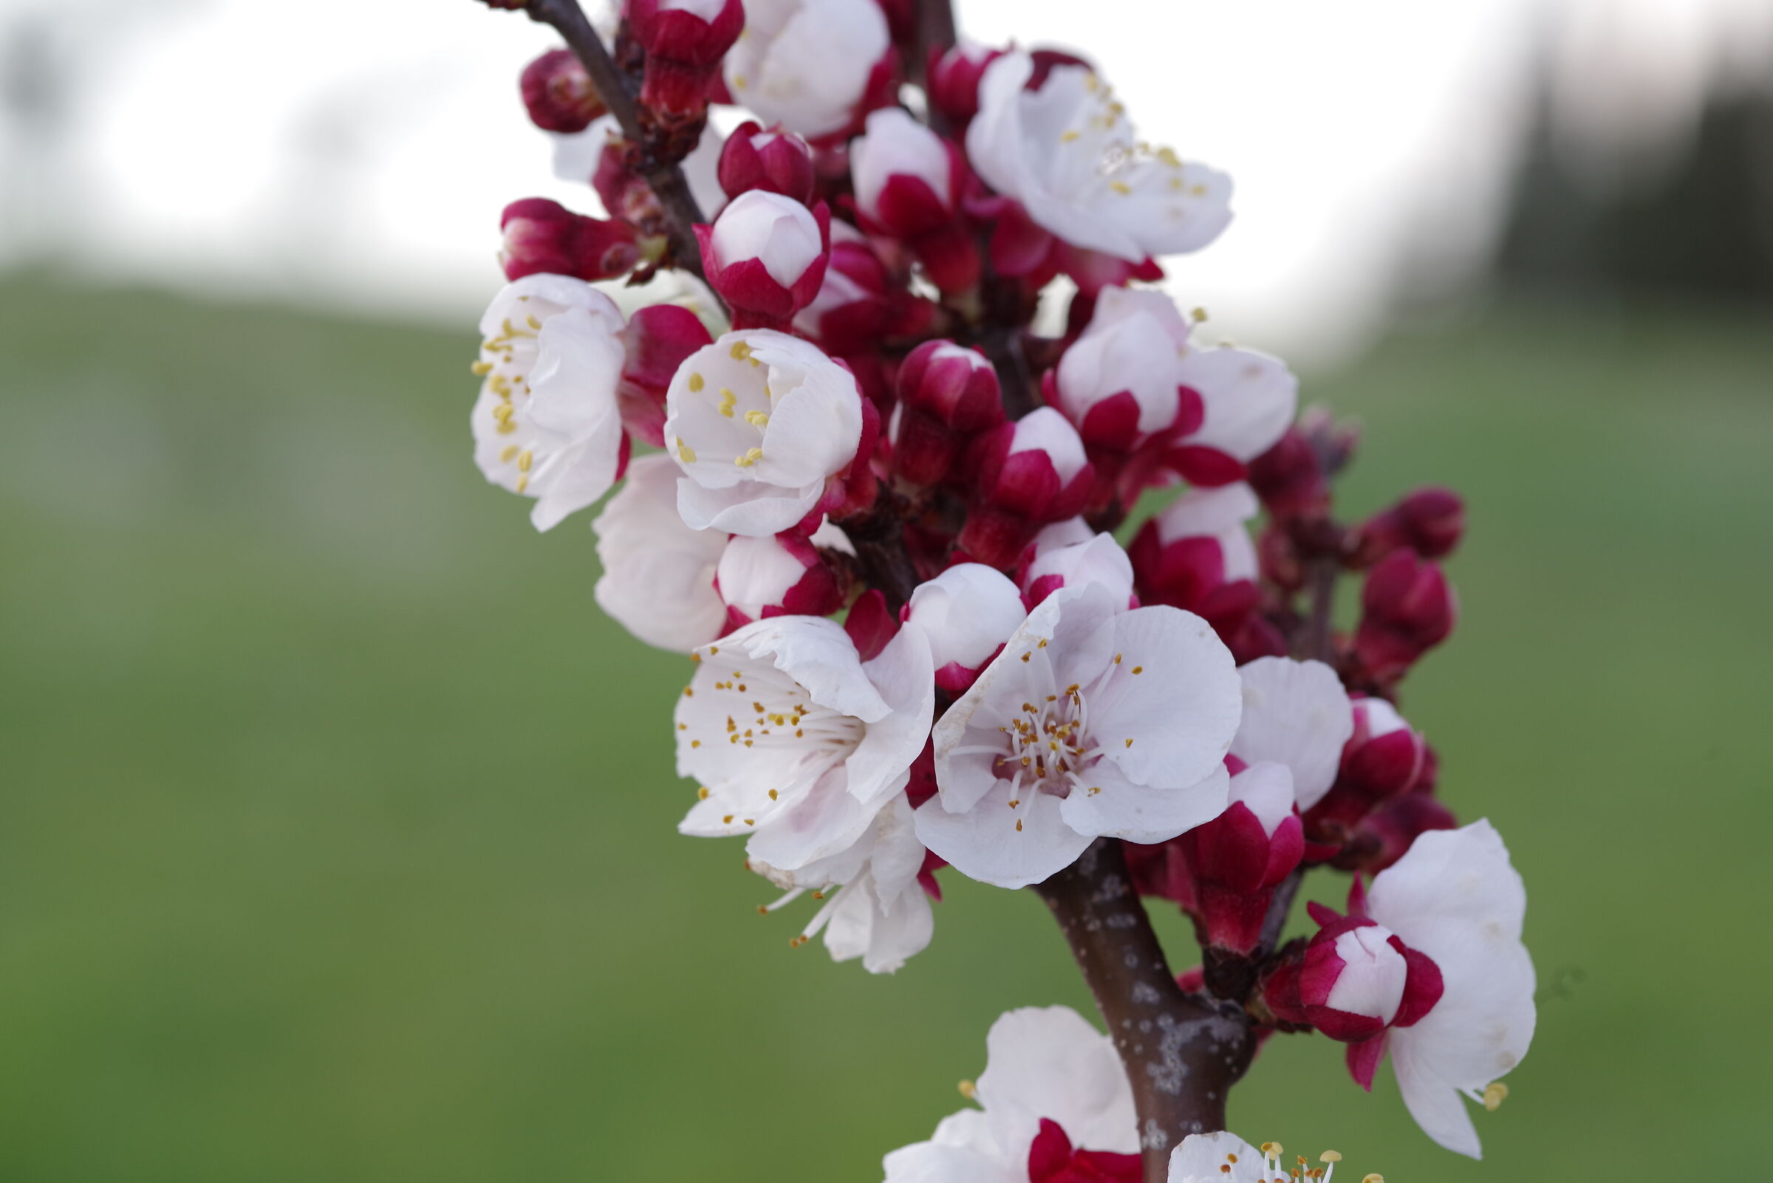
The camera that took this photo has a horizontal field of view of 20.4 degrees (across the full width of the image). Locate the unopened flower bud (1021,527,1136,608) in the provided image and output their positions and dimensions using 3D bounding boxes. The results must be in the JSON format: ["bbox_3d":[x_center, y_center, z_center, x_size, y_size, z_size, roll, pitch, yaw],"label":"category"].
[{"bbox_3d":[0.016,-0.001,0.415,0.009,0.011,0.009,7,18,0],"label":"unopened flower bud"}]

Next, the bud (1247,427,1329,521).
[{"bbox_3d":[0.037,-0.011,0.455,0.007,0.009,0.007,-21,0,0],"label":"bud"}]

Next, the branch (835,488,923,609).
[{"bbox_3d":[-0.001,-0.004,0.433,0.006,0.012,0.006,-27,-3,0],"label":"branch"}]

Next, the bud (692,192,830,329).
[{"bbox_3d":[-0.010,-0.027,0.405,0.010,0.012,0.010,3,35,0],"label":"bud"}]

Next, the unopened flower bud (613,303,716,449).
[{"bbox_3d":[-0.019,-0.018,0.419,0.009,0.012,0.009,-12,12,0],"label":"unopened flower bud"}]

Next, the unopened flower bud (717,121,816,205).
[{"bbox_3d":[-0.010,-0.035,0.413,0.009,0.011,0.009,2,24,0],"label":"unopened flower bud"}]

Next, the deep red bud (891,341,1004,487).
[{"bbox_3d":[0.005,-0.015,0.425,0.009,0.013,0.009,7,21,0],"label":"deep red bud"}]

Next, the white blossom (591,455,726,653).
[{"bbox_3d":[-0.016,-0.003,0.421,0.011,0.018,0.018,-11,-5,38],"label":"white blossom"}]

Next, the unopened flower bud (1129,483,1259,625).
[{"bbox_3d":[0.027,-0.003,0.426,0.011,0.012,0.011,0,12,0],"label":"unopened flower bud"}]

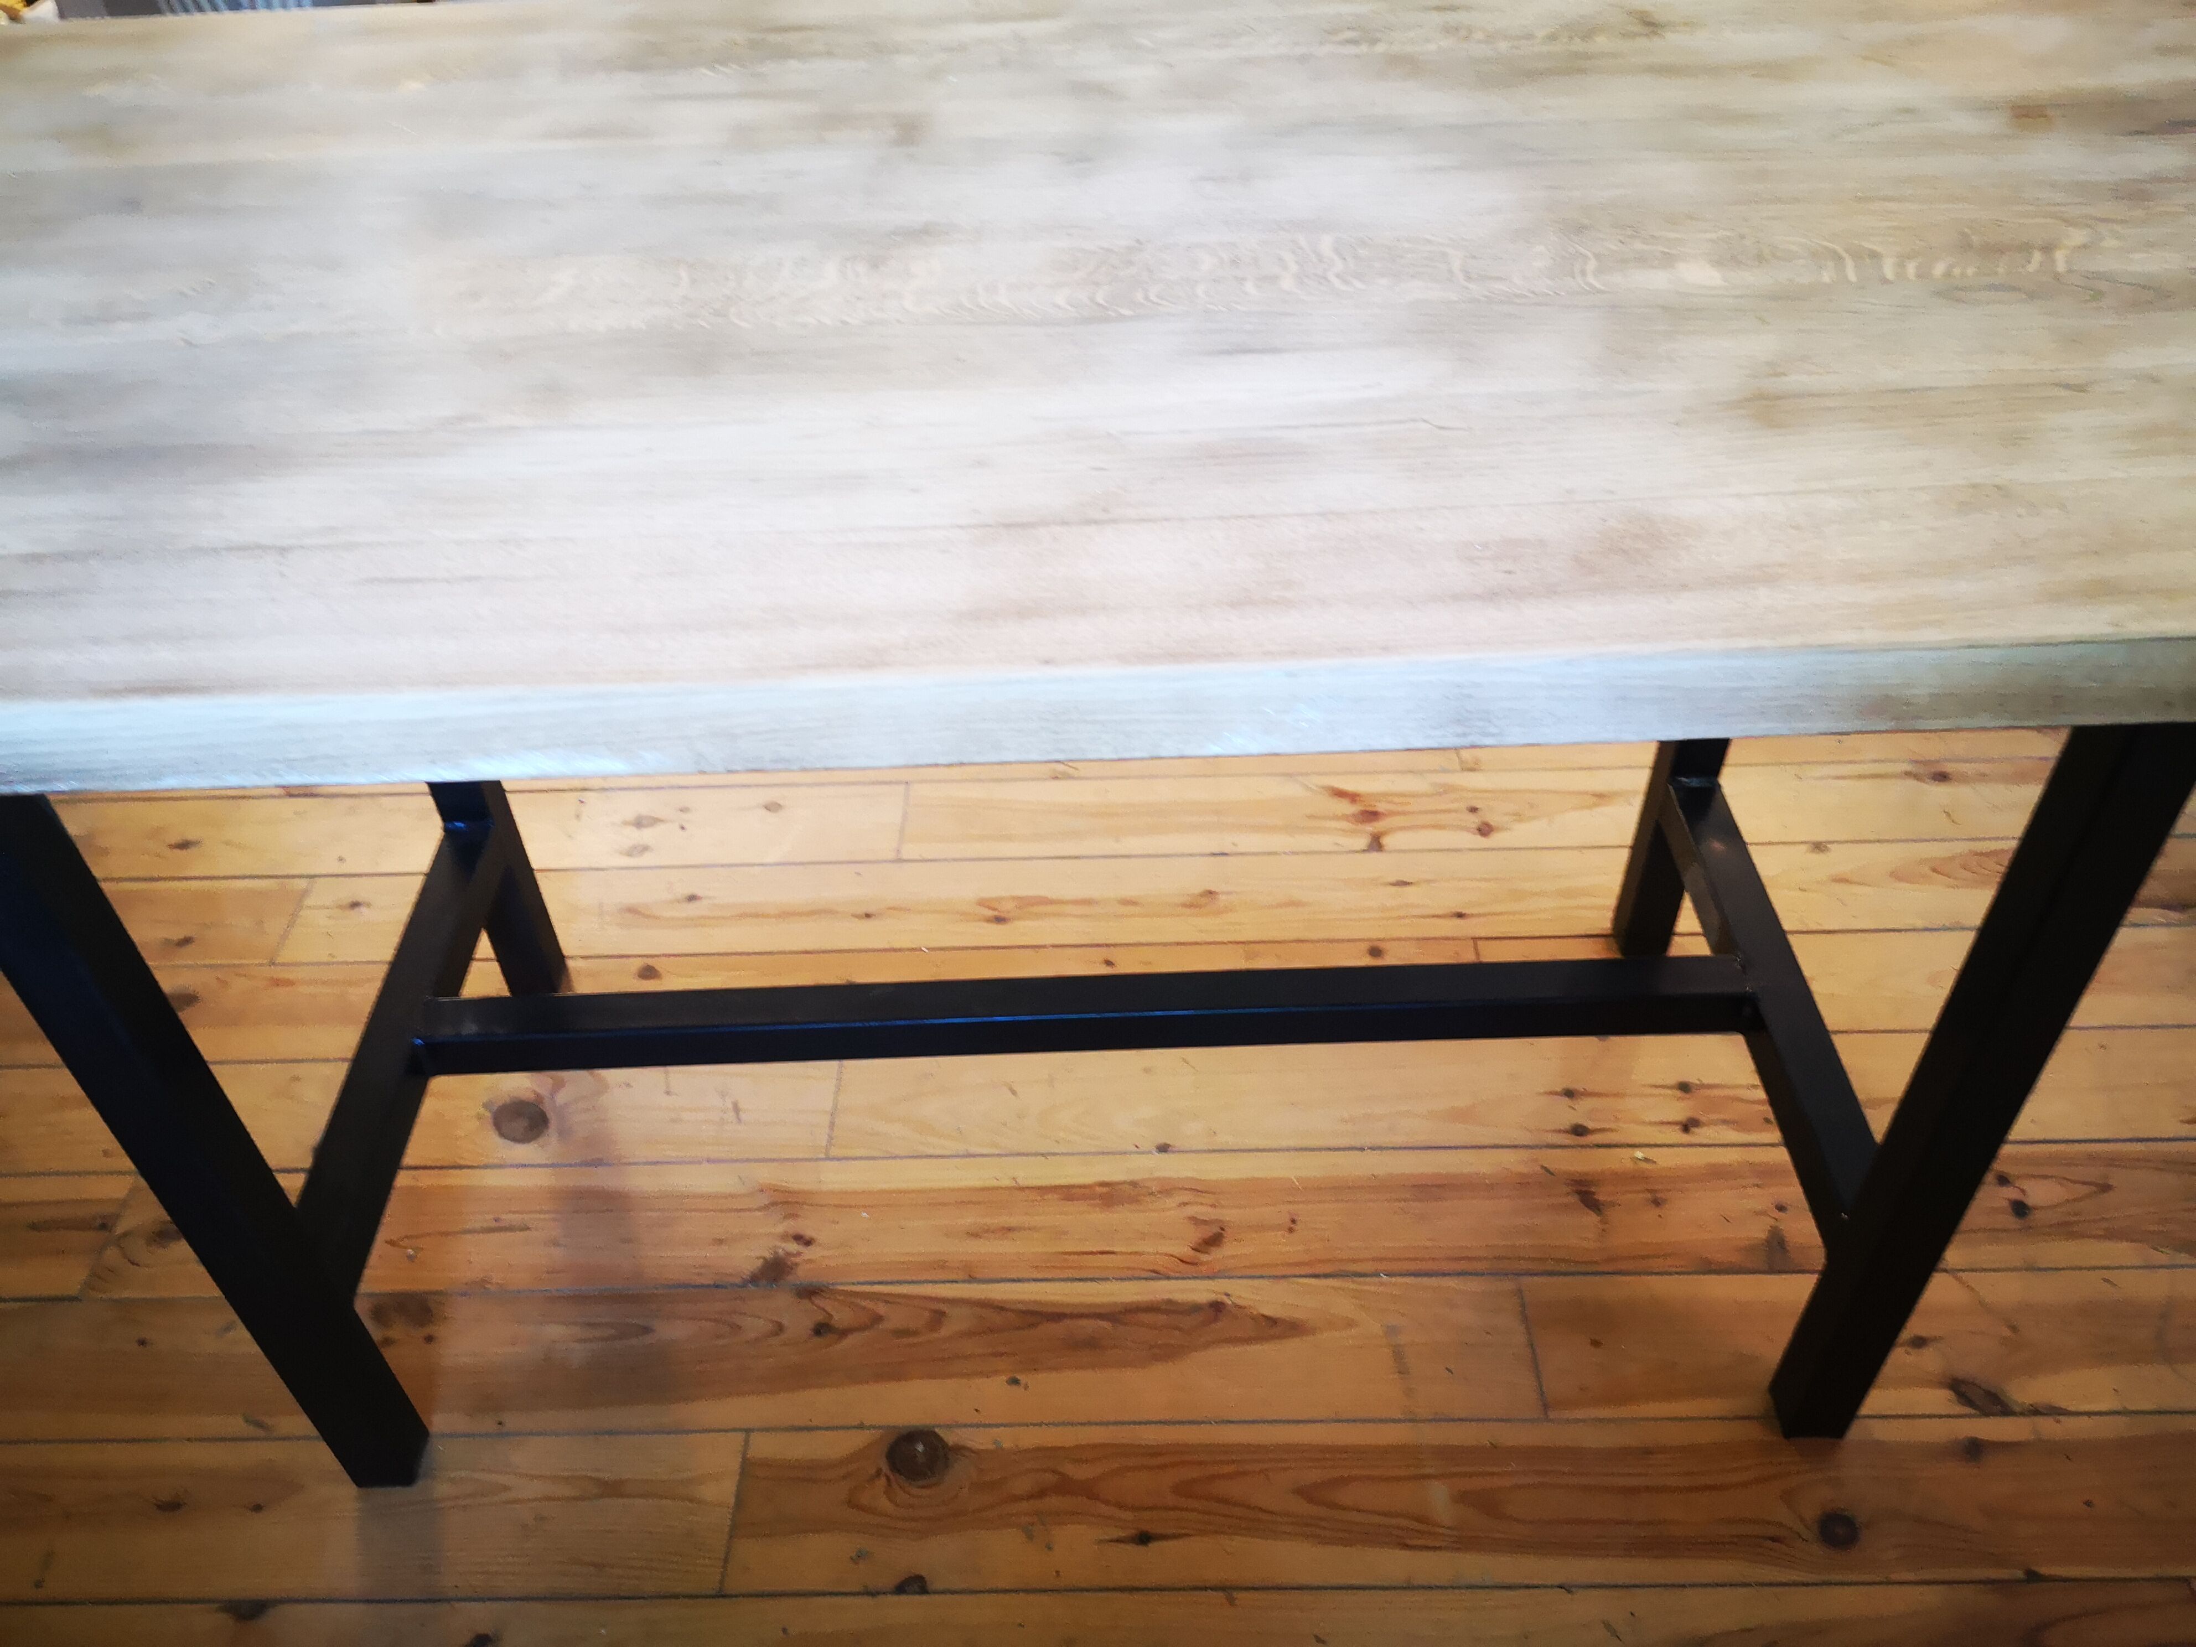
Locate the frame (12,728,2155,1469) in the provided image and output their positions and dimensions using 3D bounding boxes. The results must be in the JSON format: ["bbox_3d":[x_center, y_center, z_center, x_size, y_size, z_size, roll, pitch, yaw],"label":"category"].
[{"bbox_3d":[-0.016,0.003,1.164,1.073,0.771,0.517,-2,43,0],"label":"frame"}]

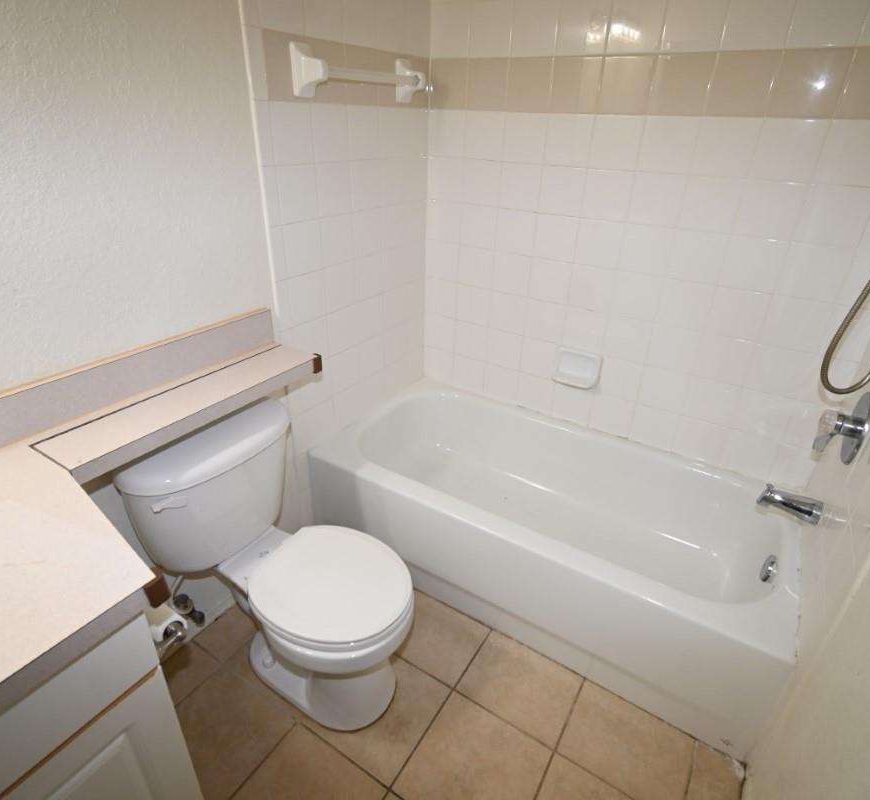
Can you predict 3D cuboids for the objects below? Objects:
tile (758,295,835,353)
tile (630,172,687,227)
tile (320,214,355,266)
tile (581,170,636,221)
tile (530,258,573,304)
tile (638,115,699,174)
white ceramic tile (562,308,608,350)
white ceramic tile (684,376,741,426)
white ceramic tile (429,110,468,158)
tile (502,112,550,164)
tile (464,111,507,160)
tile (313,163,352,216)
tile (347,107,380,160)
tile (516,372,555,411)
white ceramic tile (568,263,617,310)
[{"bbox_3d":[1.082,-0.231,1.505,0.152,0.152,0.008,18,32,27],"label":"tile"},{"bbox_3d":[0.708,-0.636,1.592,0.153,0.153,0.010,17,33,26],"label":"tile"},{"bbox_3d":[-0.317,-0.520,1.627,0.010,0.152,0.153,18,32,28],"label":"tile"},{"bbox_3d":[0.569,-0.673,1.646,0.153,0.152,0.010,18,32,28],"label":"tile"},{"bbox_3d":[0.434,-0.448,1.877,0.153,0.153,0.010,17,33,26],"label":"tile"},{"bbox_3d":[0.701,-0.764,1.498,0.152,0.152,0.008,18,32,27],"label":"tile"},{"bbox_3d":[0.554,-0.264,1.859,0.152,0.152,0.010,17,32,26],"label":"white ceramic tile"},{"bbox_3d":[0.941,-0.001,1.718,0.153,0.152,0.010,18,32,28],"label":"white ceramic tile"},{"bbox_3d":[0.046,-0.978,1.848,0.152,0.152,0.008,18,32,27],"label":"white ceramic tile"},{"bbox_3d":[0.310,-0.890,1.709,0.152,0.152,0.009,18,32,27],"label":"tile"},{"bbox_3d":[0.180,-0.939,1.786,0.153,0.153,0.010,17,33,26],"label":"tile"},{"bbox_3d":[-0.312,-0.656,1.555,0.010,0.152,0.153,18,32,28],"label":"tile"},{"bbox_3d":[-0.224,-0.851,1.600,0.010,0.152,0.153,18,32,28],"label":"tile"},{"bbox_3d":[0.413,-0.035,2.073,0.152,0.152,0.010,17,32,26],"label":"tile"},{"bbox_3d":[0.558,-0.398,1.786,0.152,0.152,0.010,17,32,26],"label":"white ceramic tile"}]

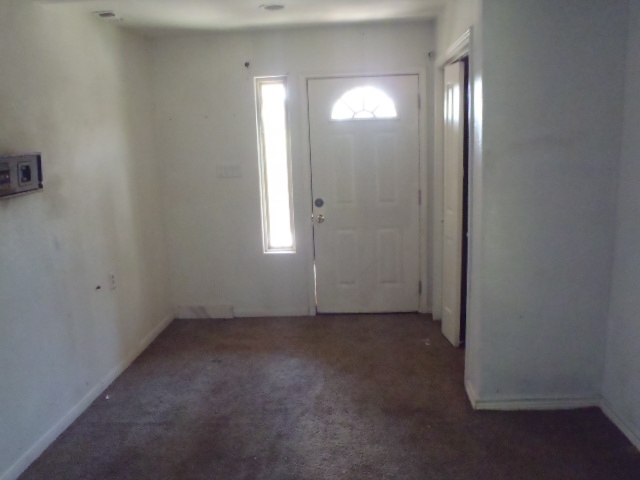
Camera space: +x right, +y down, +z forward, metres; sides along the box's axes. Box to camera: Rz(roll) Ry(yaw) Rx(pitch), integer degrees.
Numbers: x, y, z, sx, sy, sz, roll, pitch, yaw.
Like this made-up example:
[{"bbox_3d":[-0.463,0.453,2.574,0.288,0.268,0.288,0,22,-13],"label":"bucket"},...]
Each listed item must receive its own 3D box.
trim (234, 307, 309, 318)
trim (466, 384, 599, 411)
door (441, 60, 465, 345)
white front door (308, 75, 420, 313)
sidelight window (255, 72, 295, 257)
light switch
[{"bbox_3d":[-0.445,0.653,4.689,0.685,0.083,0.020,-2,11,3],"label":"trim"},{"bbox_3d":[1.226,0.917,2.912,0.698,0.088,0.025,-2,11,3],"label":"trim"},{"bbox_3d":[0.955,-0.229,3.780,0.035,2.016,0.290,-3,11,-6],"label":"door"},{"bbox_3d":[0.395,-0.347,4.478,0.915,2.035,0.045,-2,11,3],"label":"white front door"},{"bbox_3d":[-0.378,-0.626,4.474,0.278,1.500,0.080,-2,11,3],"label":"sidelight window"},{"bbox_3d":[-0.783,-0.590,4.467,0.216,0.118,0.015,-2,11,3],"label":"light switch"}]

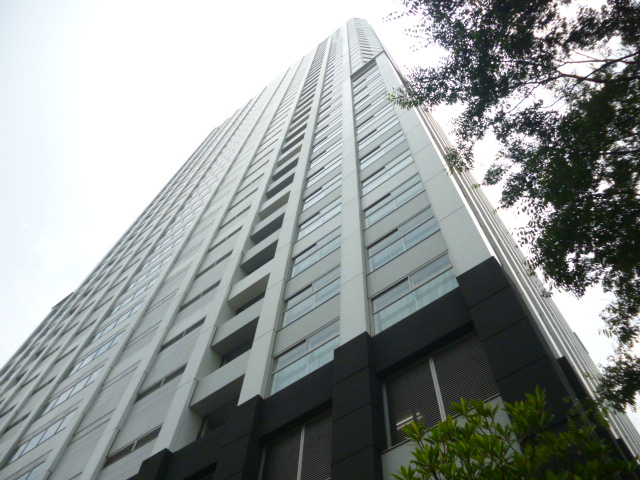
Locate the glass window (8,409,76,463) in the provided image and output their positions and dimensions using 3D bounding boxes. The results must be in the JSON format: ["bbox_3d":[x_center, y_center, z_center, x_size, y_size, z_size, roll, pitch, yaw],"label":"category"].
[{"bbox_3d":[-15.133,10.818,28.489,5.100,1.405,0.160,-34,-69,18],"label":"glass window"}]

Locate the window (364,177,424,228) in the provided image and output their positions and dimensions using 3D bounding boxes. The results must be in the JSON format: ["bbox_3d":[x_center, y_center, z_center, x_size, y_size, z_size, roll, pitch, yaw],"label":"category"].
[{"bbox_3d":[2.822,-1.485,19.978,2.694,1.665,0.150,-34,-69,18],"label":"window"}]

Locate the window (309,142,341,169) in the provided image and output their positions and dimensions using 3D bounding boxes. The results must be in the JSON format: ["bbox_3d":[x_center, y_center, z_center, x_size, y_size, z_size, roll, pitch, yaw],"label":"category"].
[{"bbox_3d":[0.468,-5.668,34.516,2.790,1.967,0.160,-34,-69,18],"label":"window"}]

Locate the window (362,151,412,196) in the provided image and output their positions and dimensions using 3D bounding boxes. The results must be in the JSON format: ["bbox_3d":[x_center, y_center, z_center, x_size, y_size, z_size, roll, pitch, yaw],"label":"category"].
[{"bbox_3d":[3.155,-3.125,24.179,2.805,1.887,0.160,-34,-69,18],"label":"window"}]

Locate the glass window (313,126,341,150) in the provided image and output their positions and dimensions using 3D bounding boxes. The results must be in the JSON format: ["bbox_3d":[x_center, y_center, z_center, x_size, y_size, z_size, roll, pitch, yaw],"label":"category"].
[{"bbox_3d":[0.566,-6.886,35.519,2.612,1.665,0.150,-34,-69,18],"label":"glass window"}]

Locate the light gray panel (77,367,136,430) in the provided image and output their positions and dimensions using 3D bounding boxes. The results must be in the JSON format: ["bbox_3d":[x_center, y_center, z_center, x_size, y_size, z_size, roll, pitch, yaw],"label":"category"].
[{"bbox_3d":[-9.719,7.311,23.844,3.108,2.701,0.150,-34,-69,18],"label":"light gray panel"}]

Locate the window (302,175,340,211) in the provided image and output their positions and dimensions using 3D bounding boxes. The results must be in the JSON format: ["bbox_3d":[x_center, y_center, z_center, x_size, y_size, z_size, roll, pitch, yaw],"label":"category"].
[{"bbox_3d":[0.196,-2.619,28.575,2.790,1.891,0.160,-34,-69,18],"label":"window"}]

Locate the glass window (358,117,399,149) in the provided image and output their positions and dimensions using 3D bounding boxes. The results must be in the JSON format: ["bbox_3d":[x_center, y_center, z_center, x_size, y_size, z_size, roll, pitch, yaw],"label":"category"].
[{"bbox_3d":[3.234,-5.899,28.620,2.694,1.665,0.150,-34,-69,18],"label":"glass window"}]

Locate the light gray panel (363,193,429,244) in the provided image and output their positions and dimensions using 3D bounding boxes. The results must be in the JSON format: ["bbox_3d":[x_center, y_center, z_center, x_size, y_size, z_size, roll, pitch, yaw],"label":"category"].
[{"bbox_3d":[2.879,-0.707,19.400,2.917,1.371,0.200,-34,-69,18],"label":"light gray panel"}]

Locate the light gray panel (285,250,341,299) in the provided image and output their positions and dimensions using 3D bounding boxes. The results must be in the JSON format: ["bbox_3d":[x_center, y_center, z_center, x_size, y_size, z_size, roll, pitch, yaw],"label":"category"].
[{"bbox_3d":[-0.221,1.391,20.692,2.962,1.409,0.200,-34,-69,18],"label":"light gray panel"}]

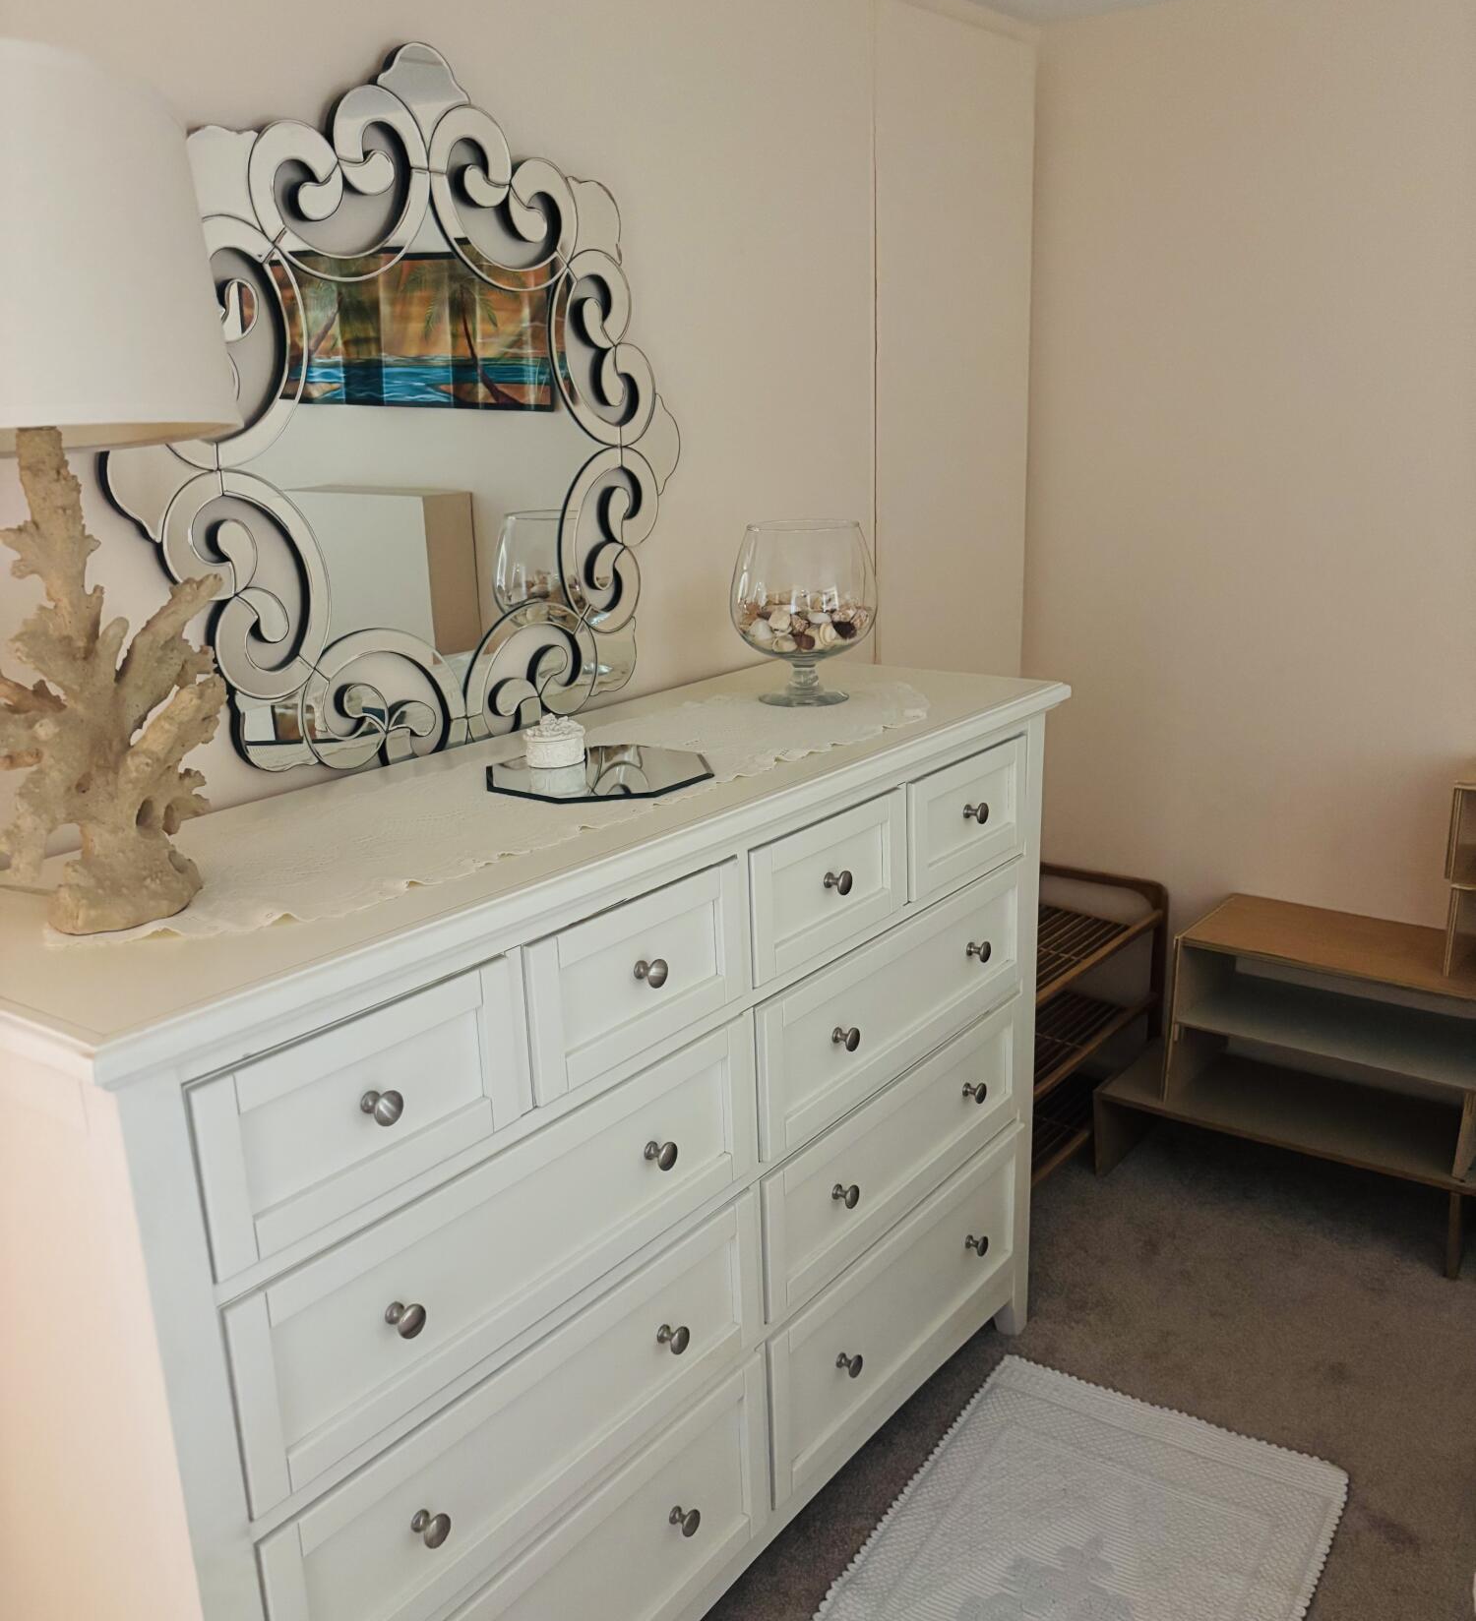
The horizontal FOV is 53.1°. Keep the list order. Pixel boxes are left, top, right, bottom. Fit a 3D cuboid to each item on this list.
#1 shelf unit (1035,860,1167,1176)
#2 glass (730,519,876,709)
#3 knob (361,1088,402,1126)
[{"bbox_3d":[0.577,0.481,3.114,0.353,0.536,0.813,10,19,36],"label":"shelf unit"},{"bbox_3d":[0.095,-0.292,2.176,0.216,0.257,0.216,-2,16,0],"label":"glass"},{"bbox_3d":[-0.312,0.259,1.294,0.028,0.032,0.032,10,19,36],"label":"knob"}]

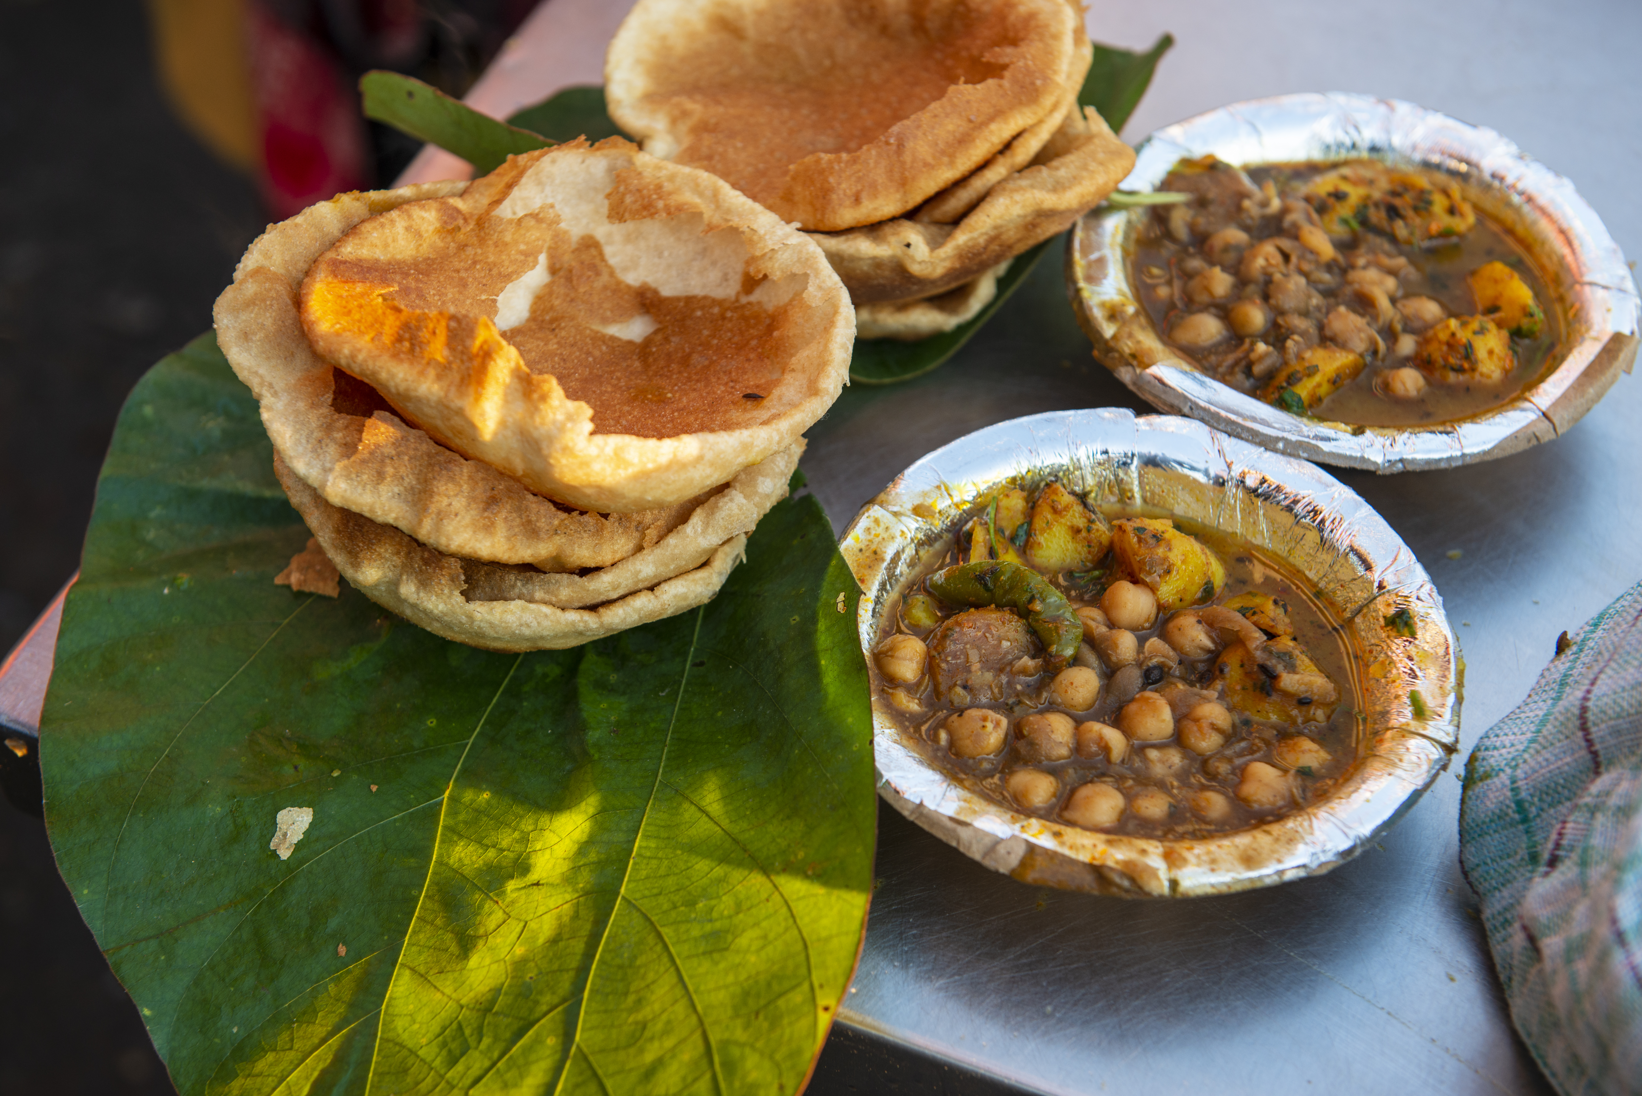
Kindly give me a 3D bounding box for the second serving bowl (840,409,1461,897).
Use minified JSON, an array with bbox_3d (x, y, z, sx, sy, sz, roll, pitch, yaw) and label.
[{"bbox_3d":[0.066,0.030,0.596,0.137,0.038,0.137,2,45,-2],"label":"second serving bowl"}]

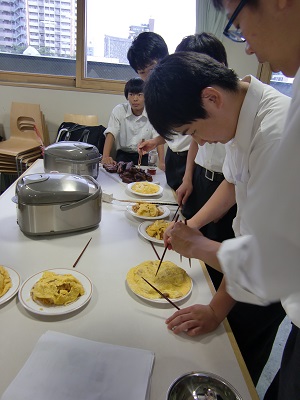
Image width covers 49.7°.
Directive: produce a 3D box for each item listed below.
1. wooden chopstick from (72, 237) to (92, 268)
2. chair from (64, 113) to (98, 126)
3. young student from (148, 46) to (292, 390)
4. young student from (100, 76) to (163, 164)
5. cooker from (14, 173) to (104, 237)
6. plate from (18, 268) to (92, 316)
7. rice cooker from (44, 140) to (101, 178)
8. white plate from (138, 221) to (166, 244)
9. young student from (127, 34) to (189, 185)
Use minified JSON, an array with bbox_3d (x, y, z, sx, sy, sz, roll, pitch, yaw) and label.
[{"bbox_3d":[-0.253,0.197,1.237,0.008,0.008,0.226,8,22,4],"label":"wooden chopstick"},{"bbox_3d":[-0.736,-0.451,3.572,0.440,0.830,0.500,-2,23,-19],"label":"chair"},{"bbox_3d":[0.248,0.303,1.085,0.660,1.440,0.520,0,22,-15],"label":"young student"},{"bbox_3d":[-0.140,-0.275,2.604,0.500,1.320,0.580,4,22,-6],"label":"young student"},{"bbox_3d":[-0.407,-0.002,1.432,0.362,0.204,0.258,-7,25,-30],"label":"cooker"},{"bbox_3d":[-0.284,0.283,0.990,0.219,0.025,0.219,4,22,-6],"label":"plate"},{"bbox_3d":[-0.490,-0.248,2.036,0.335,0.200,0.260,17,24,26],"label":"rice cooker"},{"bbox_3d":[0.059,0.147,1.422,0.222,0.025,0.222,4,22,-6],"label":"white plate"},{"bbox_3d":[0.092,-0.174,2.069,0.500,1.570,0.500,-10,27,-35],"label":"young student"}]

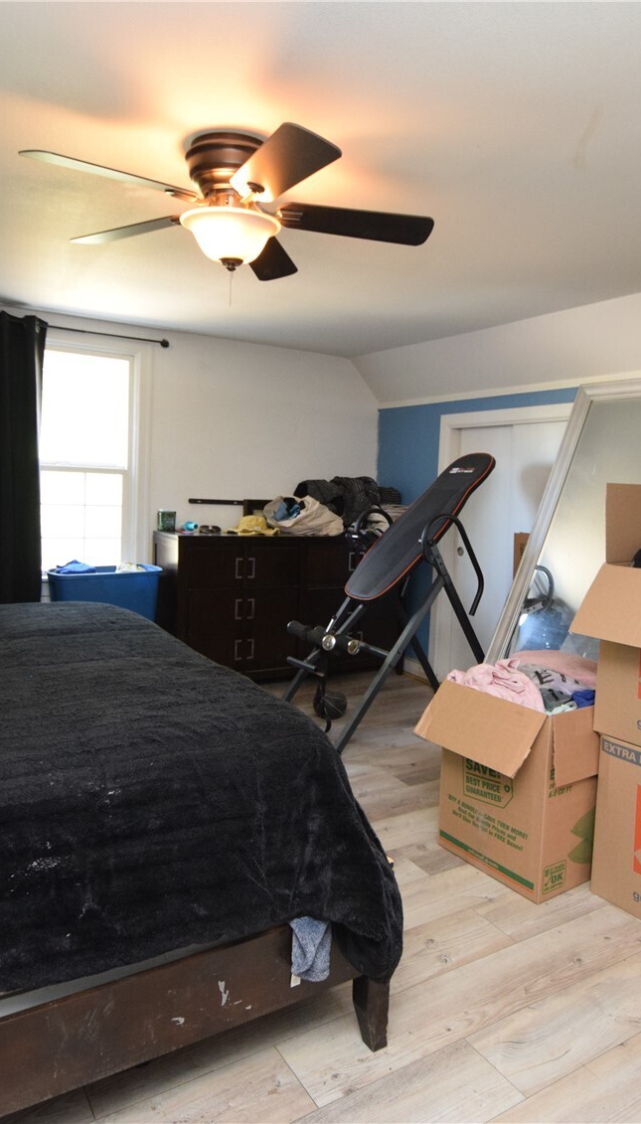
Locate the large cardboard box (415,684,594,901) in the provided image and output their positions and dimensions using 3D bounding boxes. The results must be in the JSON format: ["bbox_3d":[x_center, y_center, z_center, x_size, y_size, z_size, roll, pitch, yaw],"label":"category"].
[{"bbox_3d":[0.740,0.751,2.479,0.523,0.613,0.473,-3,7,-33],"label":"large cardboard box"}]

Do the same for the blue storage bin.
[{"bbox_3d":[-1.162,0.256,3.830,0.580,0.430,0.400,-3,8,-35],"label":"blue storage bin"}]

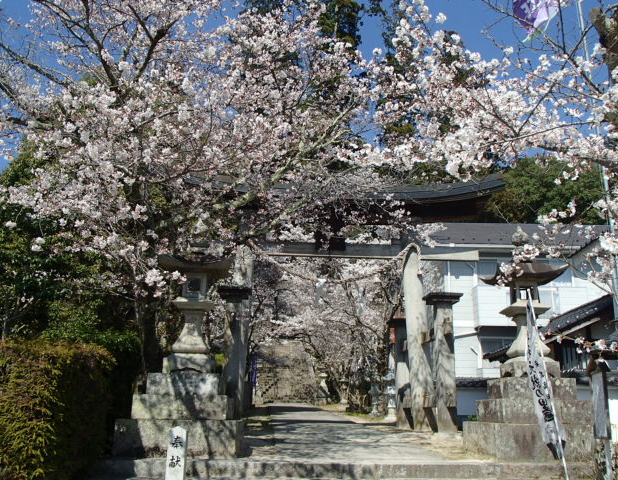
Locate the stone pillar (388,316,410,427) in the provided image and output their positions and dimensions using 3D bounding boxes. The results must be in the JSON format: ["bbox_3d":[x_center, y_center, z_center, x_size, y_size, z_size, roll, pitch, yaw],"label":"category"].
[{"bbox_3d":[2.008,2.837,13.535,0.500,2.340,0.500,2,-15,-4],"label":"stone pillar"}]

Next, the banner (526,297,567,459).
[{"bbox_3d":[2.731,1.596,7.243,0.360,1.750,0.120,-8,-16,19],"label":"banner"}]

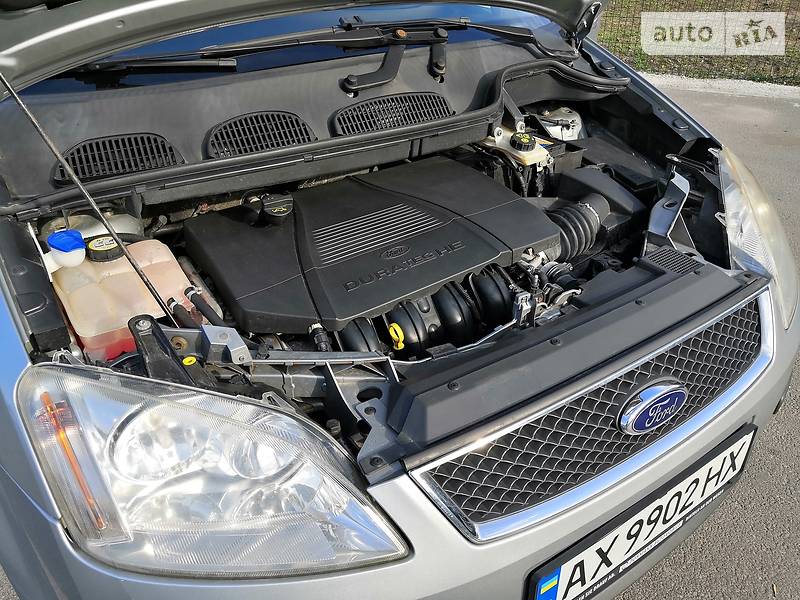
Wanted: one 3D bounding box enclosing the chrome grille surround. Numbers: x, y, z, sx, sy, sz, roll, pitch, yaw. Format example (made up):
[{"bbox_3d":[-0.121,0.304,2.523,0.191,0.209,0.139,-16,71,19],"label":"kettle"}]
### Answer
[{"bbox_3d":[0.362,0.155,0.936,0.768,0.143,0.095,-21,39,-27],"label":"chrome grille surround"}]

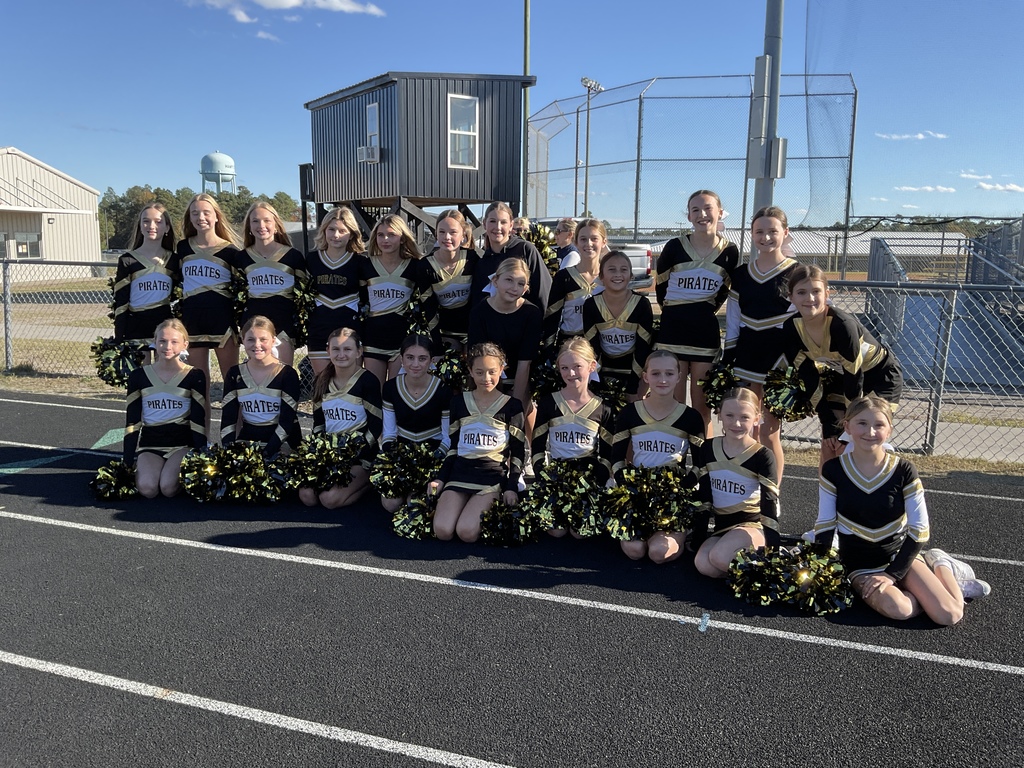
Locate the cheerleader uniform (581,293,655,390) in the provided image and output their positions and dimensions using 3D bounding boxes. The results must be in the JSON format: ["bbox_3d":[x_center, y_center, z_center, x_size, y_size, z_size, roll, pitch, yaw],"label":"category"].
[{"bbox_3d":[0.558,-0.215,4.546,0.390,0.560,0.360,3,10,10],"label":"cheerleader uniform"}]

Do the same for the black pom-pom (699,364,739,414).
[{"bbox_3d":[1.037,0.017,4.246,0.240,0.260,0.240,2,10,10],"label":"black pom-pom"}]

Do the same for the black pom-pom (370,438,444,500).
[{"bbox_3d":[-0.526,0.431,4.278,0.340,0.280,0.300,1,10,0],"label":"black pom-pom"}]

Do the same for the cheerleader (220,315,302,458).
[{"bbox_3d":[-1.349,0.095,4.602,0.430,0.912,0.560,2,10,8],"label":"cheerleader"}]

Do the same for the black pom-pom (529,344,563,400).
[{"bbox_3d":[0.195,-0.060,4.451,0.270,0.280,0.270,2,10,10],"label":"black pom-pom"}]

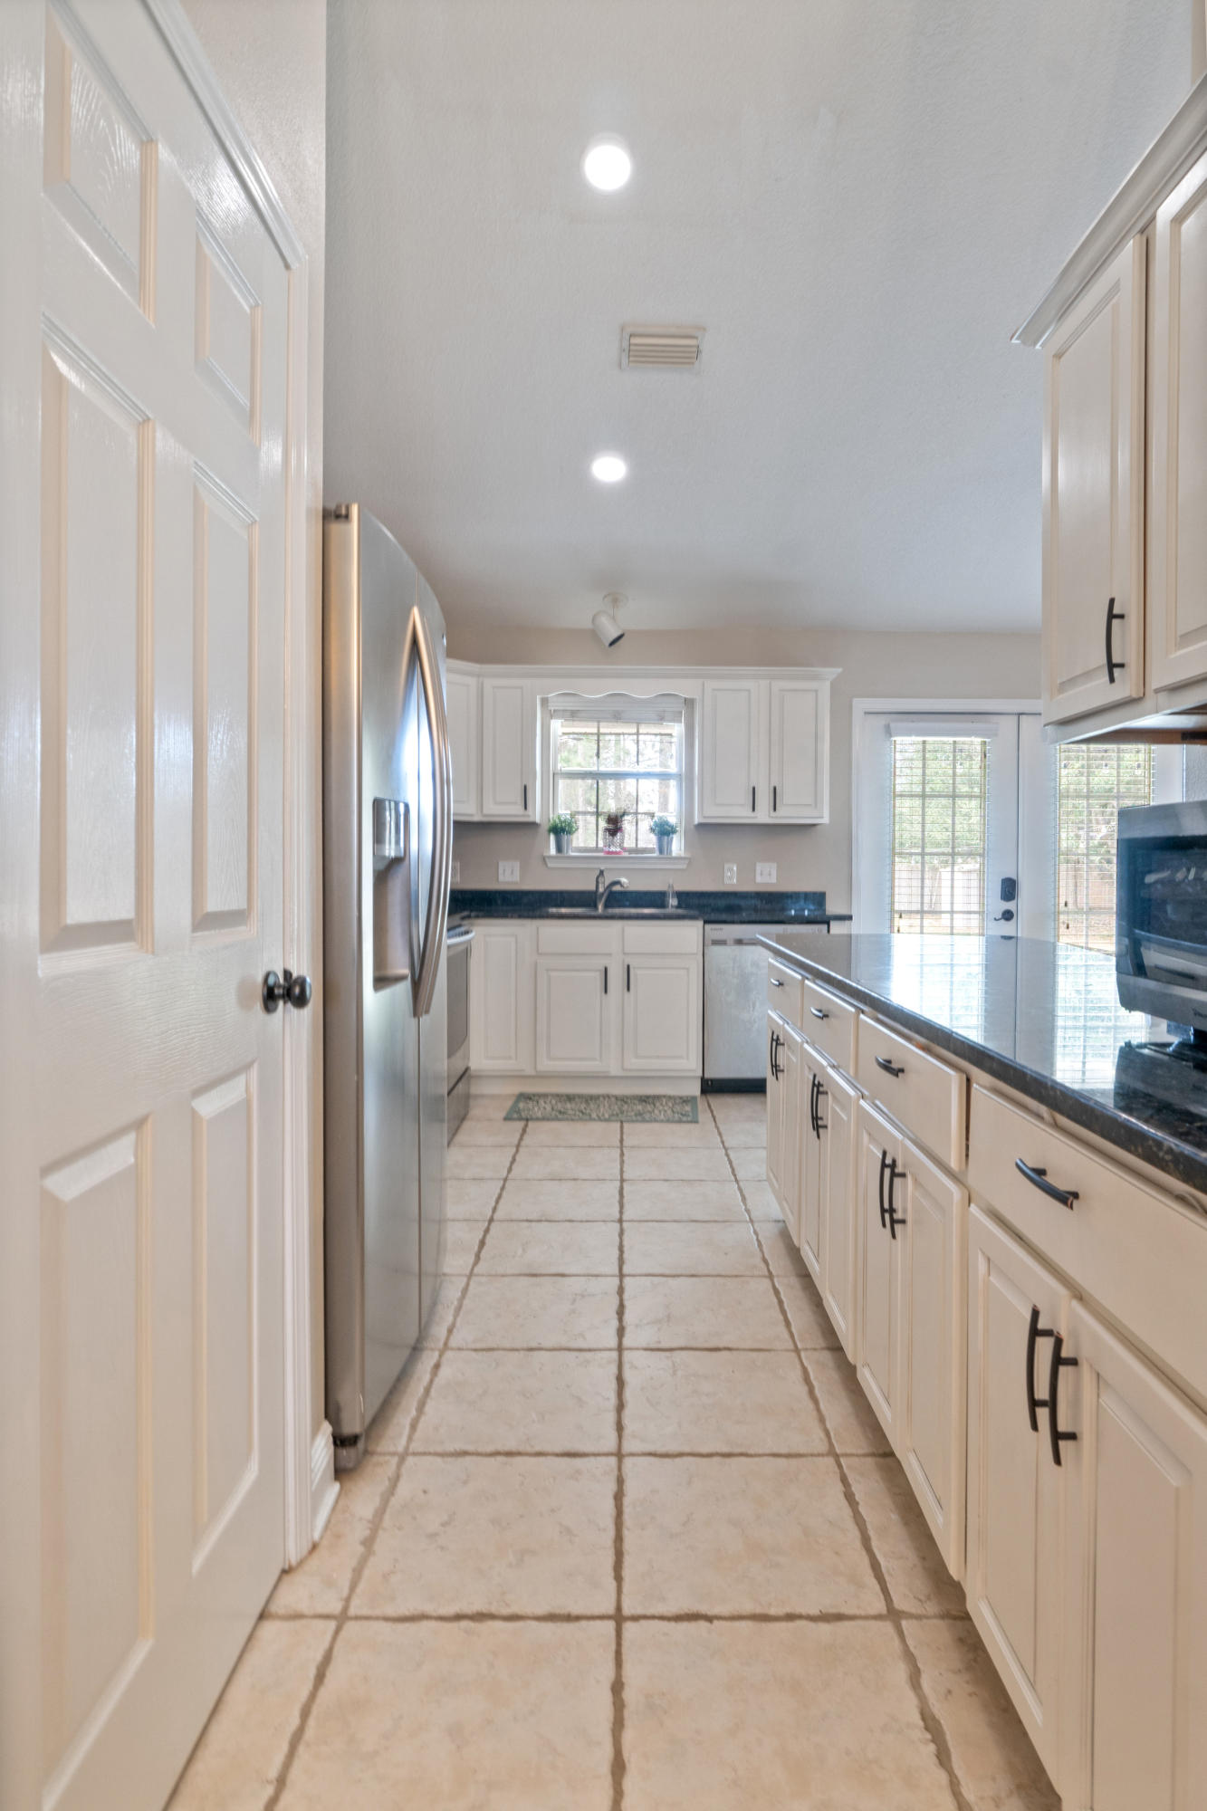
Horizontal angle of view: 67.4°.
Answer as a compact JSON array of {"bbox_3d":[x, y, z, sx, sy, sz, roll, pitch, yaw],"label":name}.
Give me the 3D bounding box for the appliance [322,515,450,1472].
[{"bbox_3d":[-0.780,0.147,2.130,0.850,1.780,0.890,0,1,1],"label":"appliance"}]

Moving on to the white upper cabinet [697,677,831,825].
[{"bbox_3d":[0.833,-0.819,4.860,0.700,0.775,0.330,0,2,1],"label":"white upper cabinet"}]

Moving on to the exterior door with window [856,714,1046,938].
[{"bbox_3d":[1.910,-0.080,5.130,0.870,2.000,0.050,0,1,1],"label":"exterior door with window"}]

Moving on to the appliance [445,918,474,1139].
[{"bbox_3d":[-0.930,0.510,3.740,0.680,0.930,0.760,0,1,1],"label":"appliance"}]

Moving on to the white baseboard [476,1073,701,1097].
[{"bbox_3d":[-0.088,0.893,4.490,1.140,0.100,0.020,0,2,1],"label":"white baseboard"}]

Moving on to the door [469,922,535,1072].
[{"bbox_3d":[-0.497,0.452,4.420,0.310,0.710,0.022,0,1,1],"label":"door"}]

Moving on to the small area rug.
[{"bbox_3d":[0.010,0.943,4.260,0.880,0.012,0.460,0,2,3],"label":"small area rug"}]

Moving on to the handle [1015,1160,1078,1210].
[{"bbox_3d":[0.479,0.299,0.975,0.033,0.013,0.127,0,2,1],"label":"handle"}]

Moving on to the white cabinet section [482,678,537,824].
[{"bbox_3d":[-0.488,-0.819,4.865,0.296,0.754,0.310,0,1,1],"label":"white cabinet section"}]

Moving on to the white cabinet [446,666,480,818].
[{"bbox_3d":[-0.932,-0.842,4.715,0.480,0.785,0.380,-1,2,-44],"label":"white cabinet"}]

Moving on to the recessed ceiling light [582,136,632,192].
[{"bbox_3d":[0.013,-2.231,2.730,0.160,0.030,0.160,0,-18,1],"label":"recessed ceiling light"}]

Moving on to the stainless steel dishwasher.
[{"bbox_3d":[0.805,0.505,4.720,0.605,0.860,0.600,0,1,1],"label":"stainless steel dishwasher"}]

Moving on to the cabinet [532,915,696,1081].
[{"bbox_3d":[0.058,0.445,4.720,0.836,0.775,0.600,0,2,1],"label":"cabinet"}]

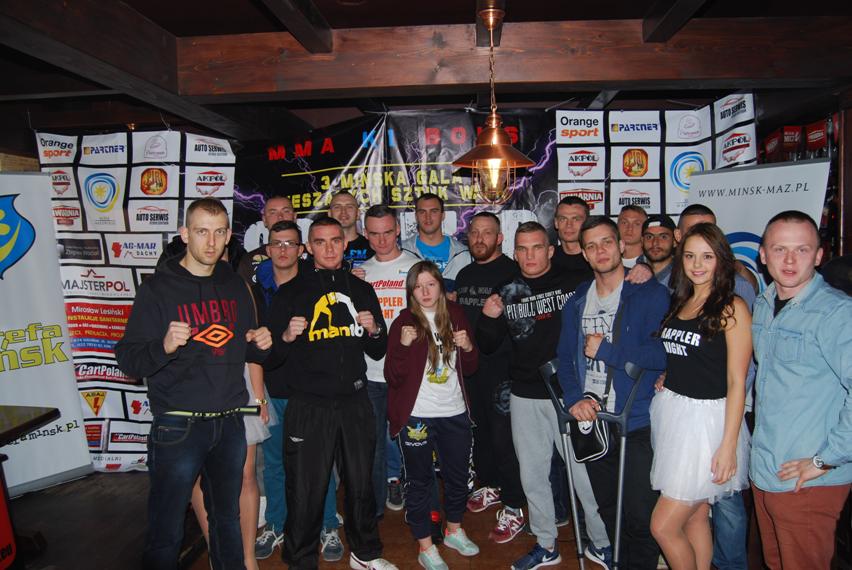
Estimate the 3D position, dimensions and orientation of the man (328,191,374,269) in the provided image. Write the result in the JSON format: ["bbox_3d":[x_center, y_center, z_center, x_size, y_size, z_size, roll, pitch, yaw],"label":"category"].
[{"bbox_3d":[-0.463,0.381,4.027,0.520,1.860,0.330,-1,5,-5],"label":"man"}]

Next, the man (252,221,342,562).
[{"bbox_3d":[-0.680,0.520,3.306,0.520,1.710,0.340,-1,5,-7],"label":"man"}]

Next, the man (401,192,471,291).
[{"bbox_3d":[0.039,0.396,3.868,0.530,1.850,0.340,0,5,0],"label":"man"}]

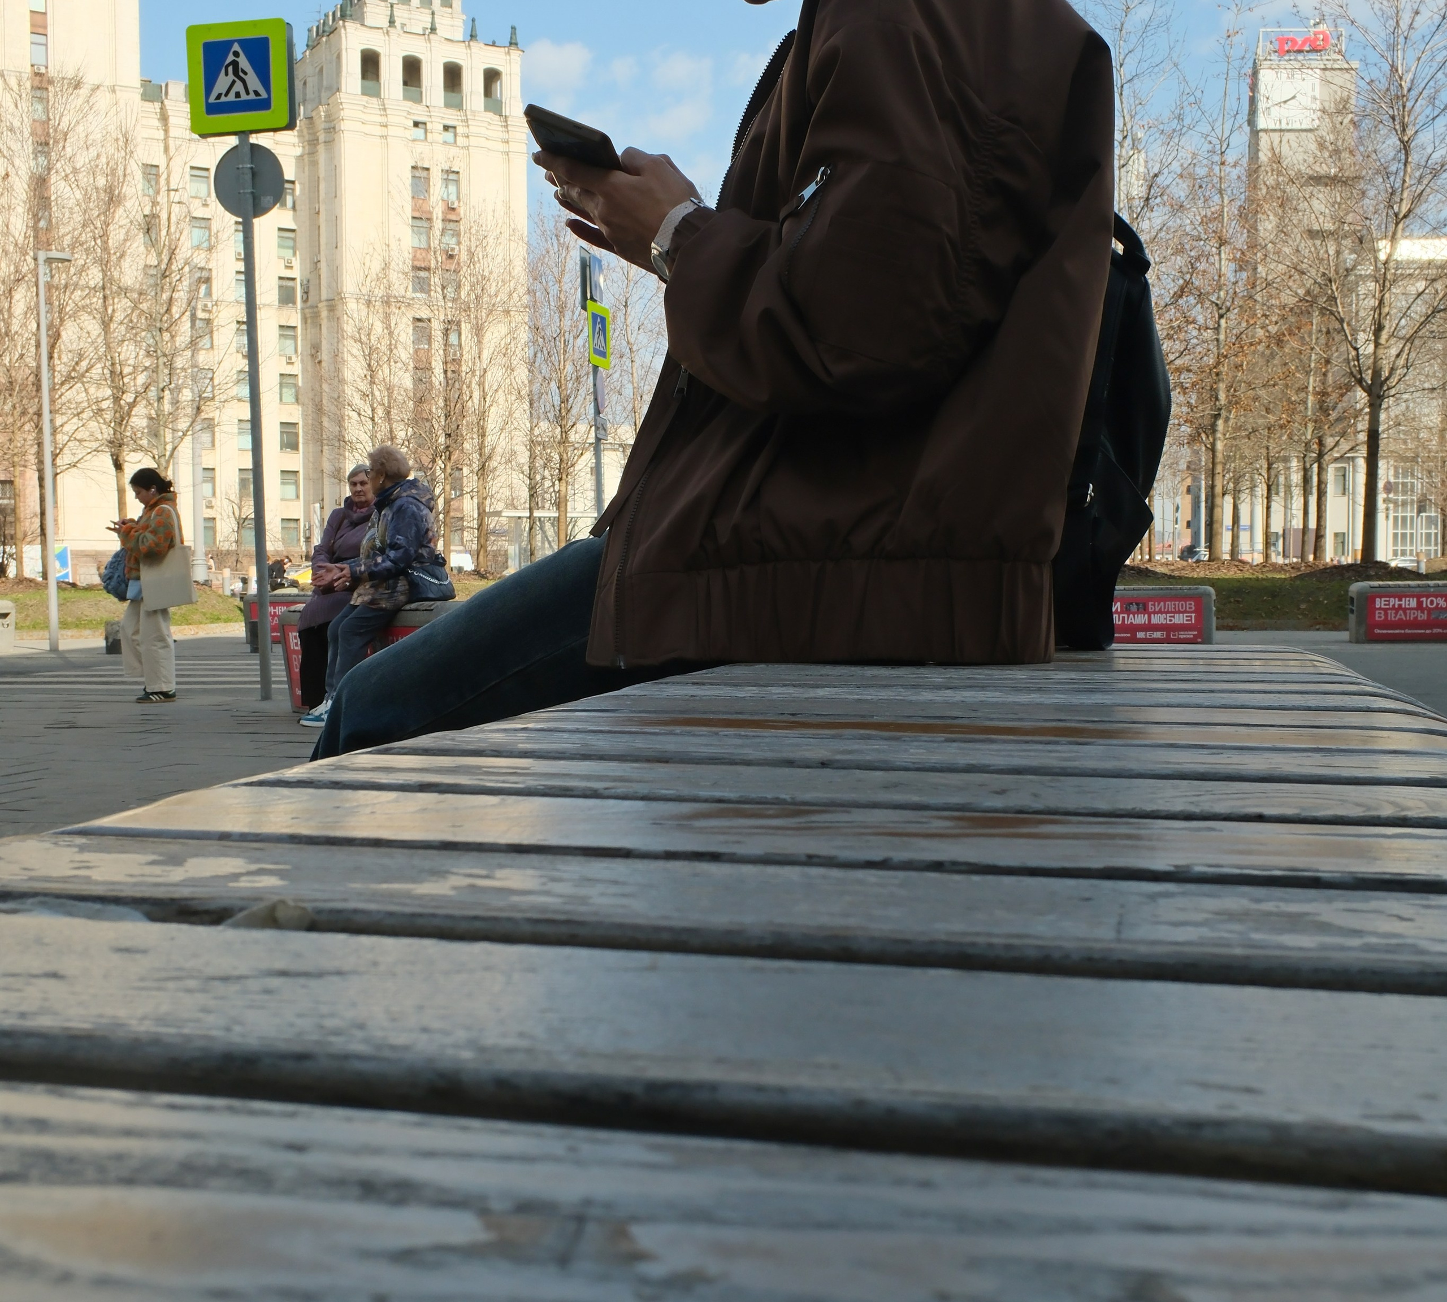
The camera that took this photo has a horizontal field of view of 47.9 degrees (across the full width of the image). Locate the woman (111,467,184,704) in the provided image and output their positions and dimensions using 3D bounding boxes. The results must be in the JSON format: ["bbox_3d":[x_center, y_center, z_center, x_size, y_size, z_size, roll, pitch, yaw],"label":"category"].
[{"bbox_3d":[-3.886,-0.447,11.000,0.500,1.580,0.500,-1,3,-17],"label":"woman"}]

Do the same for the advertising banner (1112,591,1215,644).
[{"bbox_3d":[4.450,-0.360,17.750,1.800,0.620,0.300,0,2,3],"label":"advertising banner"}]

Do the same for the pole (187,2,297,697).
[{"bbox_3d":[-3.145,-1.918,10.870,0.720,4.520,0.200,-1,3,14],"label":"pole"}]

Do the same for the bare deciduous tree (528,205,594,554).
[{"bbox_3d":[-3.564,-5.832,36.000,1.800,8.100,1.800,-1,2,0],"label":"bare deciduous tree"}]

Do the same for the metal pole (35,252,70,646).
[{"bbox_3d":[-8.296,-2.460,20.100,0.420,4.950,0.170,-1,3,-16],"label":"metal pole"}]

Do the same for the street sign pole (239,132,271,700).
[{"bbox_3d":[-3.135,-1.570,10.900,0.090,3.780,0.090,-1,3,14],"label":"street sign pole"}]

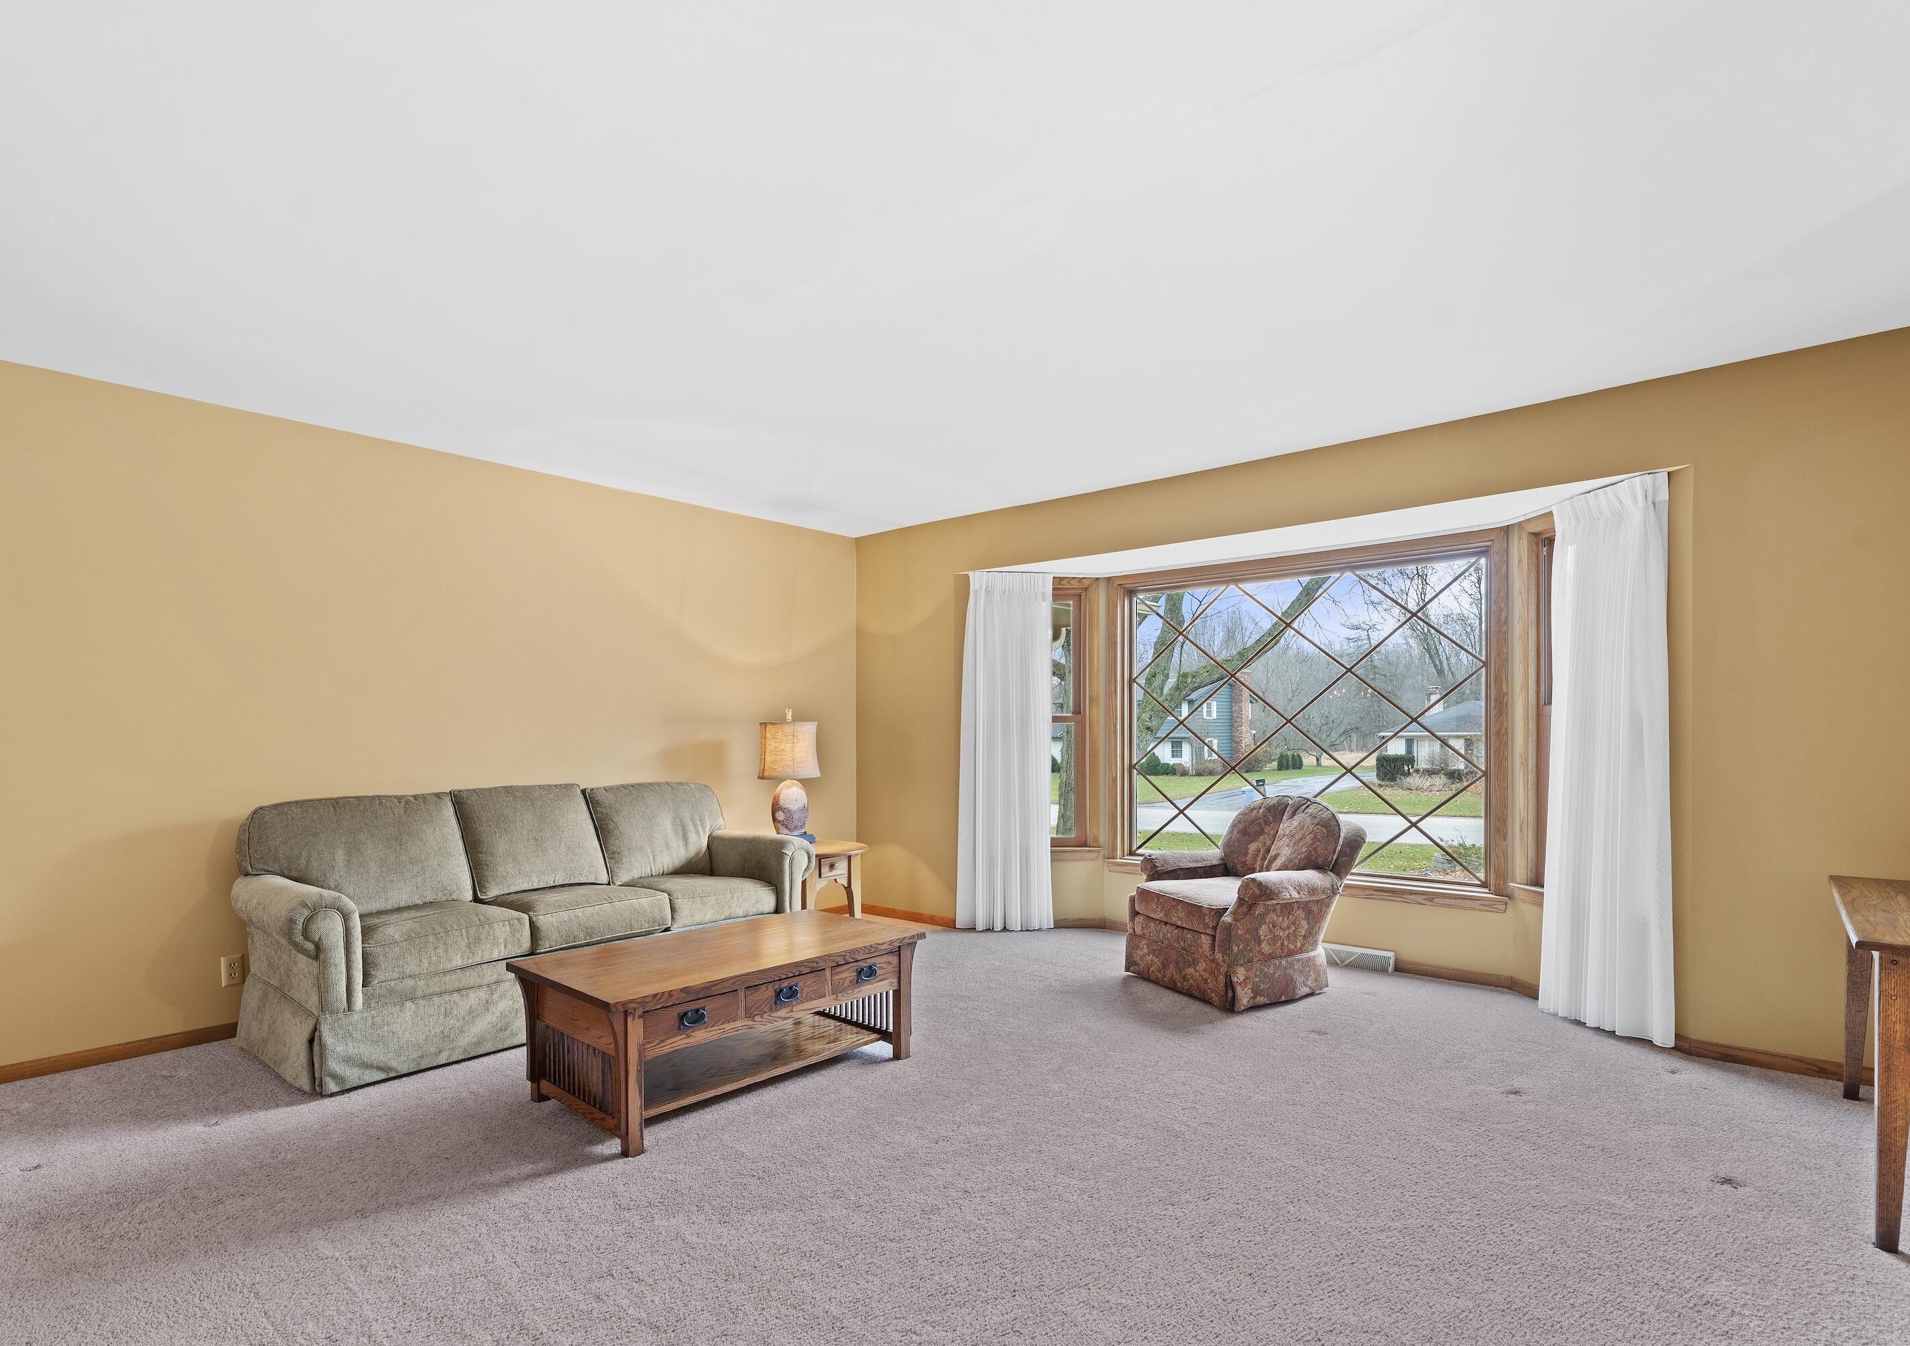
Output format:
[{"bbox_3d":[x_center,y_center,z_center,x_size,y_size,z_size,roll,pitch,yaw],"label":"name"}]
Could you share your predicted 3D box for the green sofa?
[{"bbox_3d":[-1.718,0.975,3.913,0.910,0.920,2.130,-3,-5,41],"label":"green sofa"}]

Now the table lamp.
[{"bbox_3d":[-0.949,0.582,5.150,0.300,0.740,0.320,0,-3,0],"label":"table lamp"}]

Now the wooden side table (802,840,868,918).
[{"bbox_3d":[-0.890,1.253,5.083,0.600,0.530,0.460,-3,-5,41],"label":"wooden side table"}]

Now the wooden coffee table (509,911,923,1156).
[{"bbox_3d":[-0.762,1.156,3.075,0.665,0.440,1.220,-3,-5,41],"label":"wooden coffee table"}]

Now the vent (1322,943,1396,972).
[{"bbox_3d":[1.970,1.424,4.529,0.450,0.110,0.060,-3,-4,39],"label":"vent"}]

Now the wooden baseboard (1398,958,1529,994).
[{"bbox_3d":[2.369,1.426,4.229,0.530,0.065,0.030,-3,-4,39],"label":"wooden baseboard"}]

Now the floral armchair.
[{"bbox_3d":[1.374,1.027,4.291,0.900,0.870,0.760,2,-4,-29],"label":"floral armchair"}]

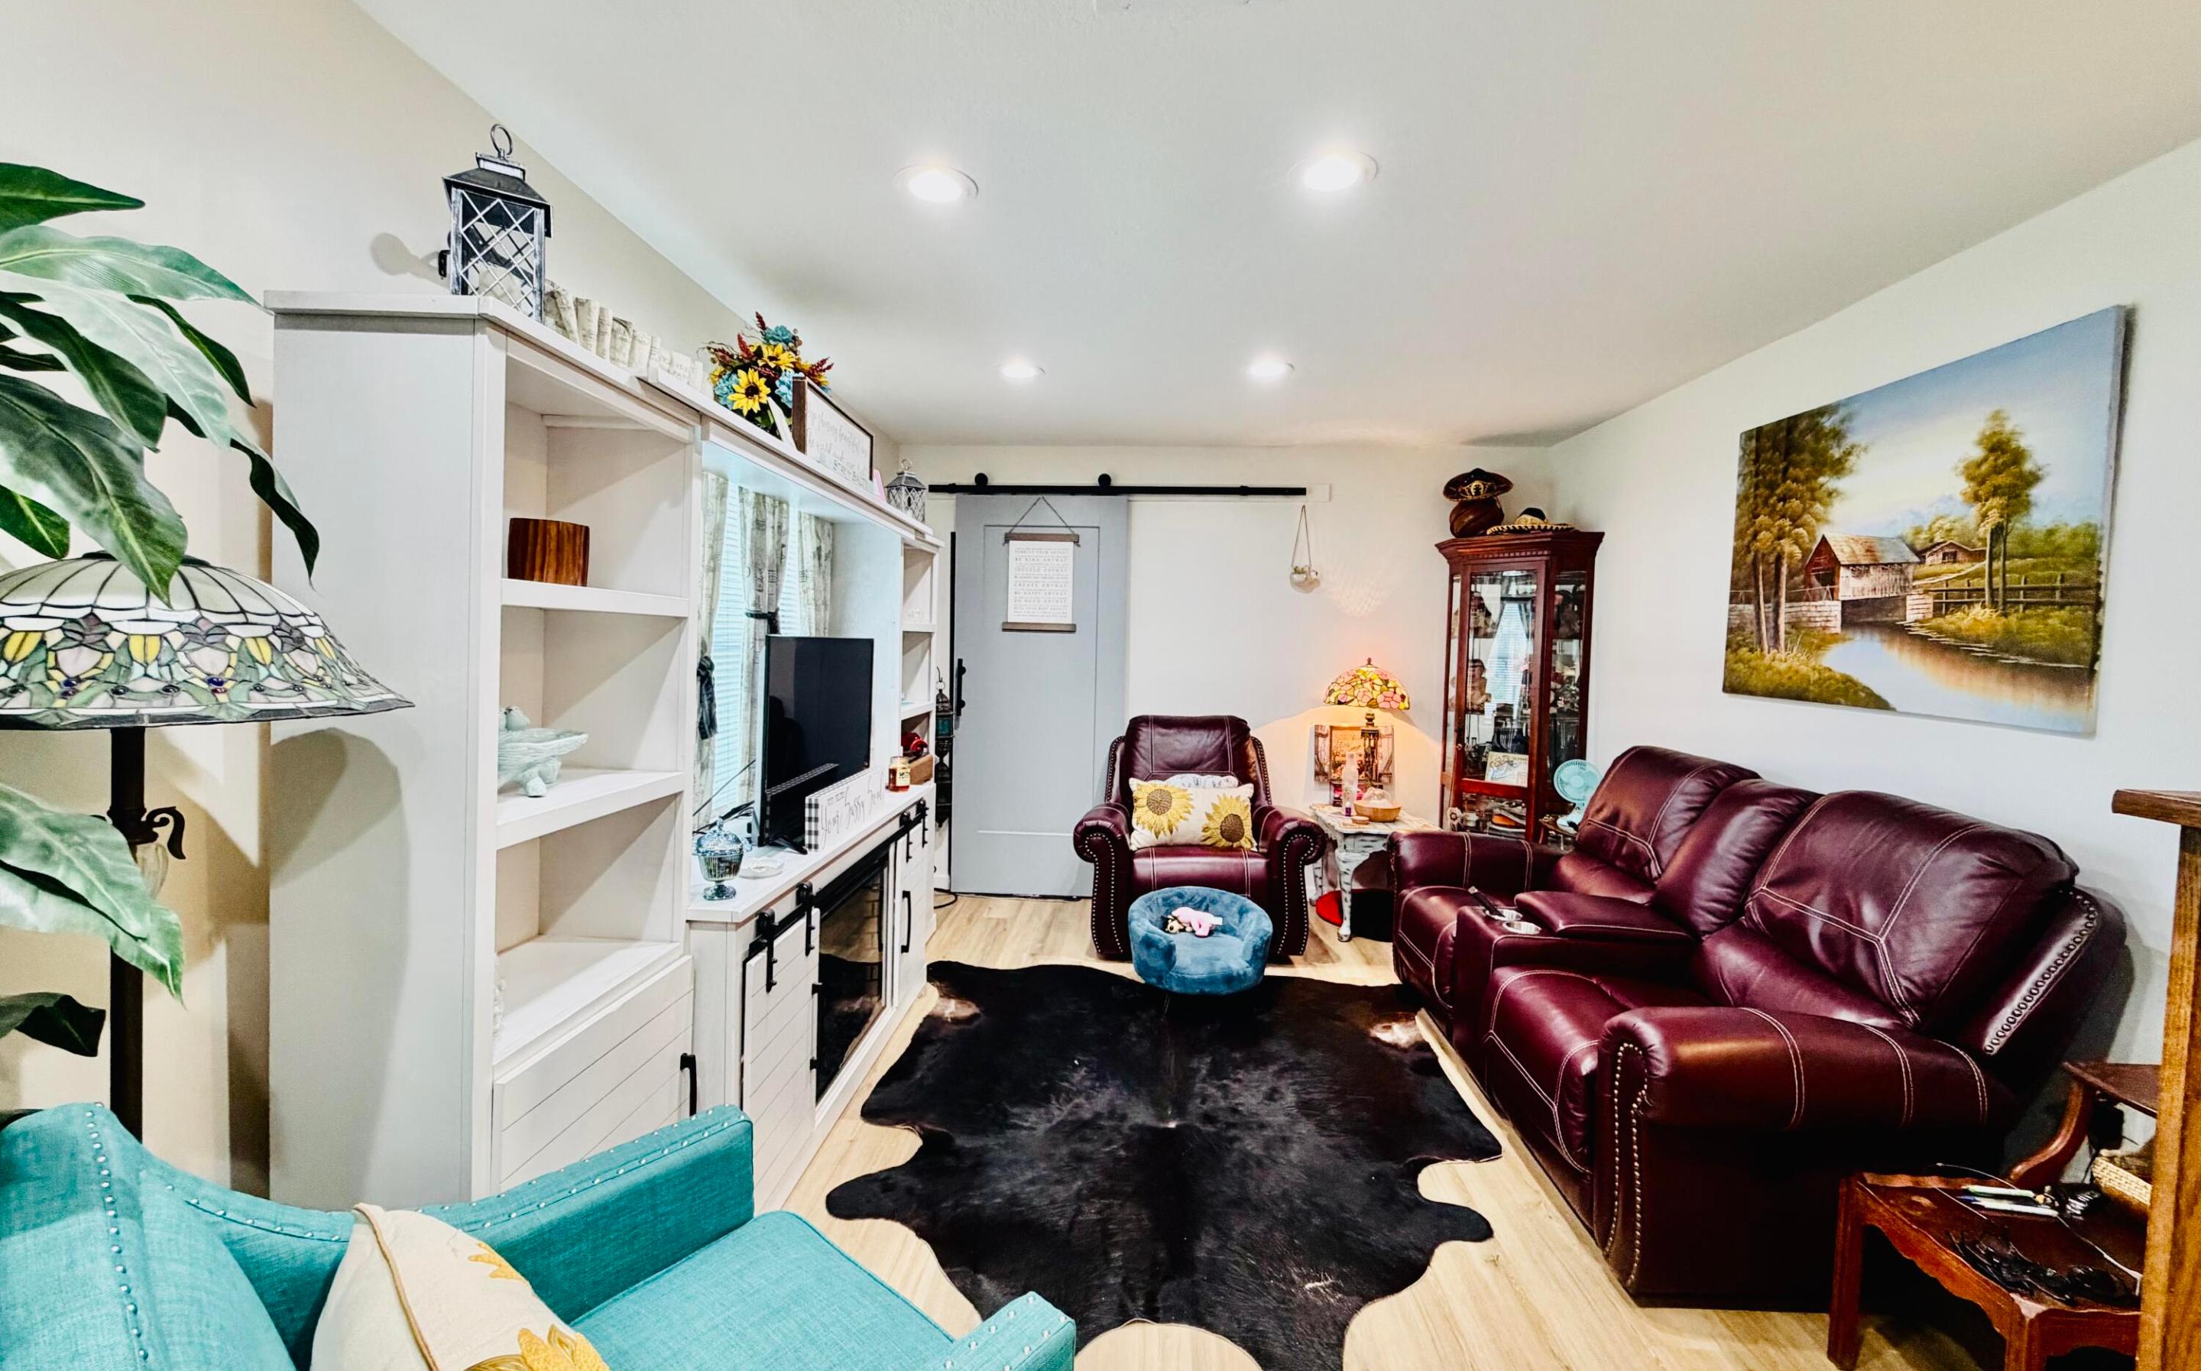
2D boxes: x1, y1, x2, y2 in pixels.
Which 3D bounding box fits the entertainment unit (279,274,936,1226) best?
[{"bbox_3d":[-0.921,0.298,2.728,0.450,1.850,2.950,1,2,2],"label":"entertainment unit"}]

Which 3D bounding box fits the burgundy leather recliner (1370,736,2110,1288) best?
[{"bbox_3d":[1.663,0.768,2.783,1.020,1.030,1.980,1,2,2],"label":"burgundy leather recliner"}]

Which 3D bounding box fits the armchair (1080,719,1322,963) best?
[{"bbox_3d":[0.460,0.680,4.345,1.120,1.020,0.940,1,2,0],"label":"armchair"}]

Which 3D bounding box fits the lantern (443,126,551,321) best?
[{"bbox_3d":[-0.938,-0.715,1.402,0.140,0.335,0.140,0,3,-30],"label":"lantern"}]

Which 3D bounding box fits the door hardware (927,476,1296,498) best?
[{"bbox_3d":[0.088,-1.065,4.762,2.000,0.100,0.070,1,2,2],"label":"door hardware"}]

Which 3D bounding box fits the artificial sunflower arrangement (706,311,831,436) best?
[{"bbox_3d":[-0.914,-0.812,2.459,0.300,0.390,0.340,1,2,2],"label":"artificial sunflower arrangement"}]

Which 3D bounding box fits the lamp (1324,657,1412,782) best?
[{"bbox_3d":[1.348,0.209,4.481,0.430,0.690,0.430,1,2,2],"label":"lamp"}]

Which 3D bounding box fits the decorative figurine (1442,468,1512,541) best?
[{"bbox_3d":[1.900,-0.898,4.465,0.355,0.375,0.340,2,3,23],"label":"decorative figurine"}]

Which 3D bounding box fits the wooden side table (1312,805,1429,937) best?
[{"bbox_3d":[1.425,0.950,4.487,0.540,0.515,0.610,1,2,2],"label":"wooden side table"}]

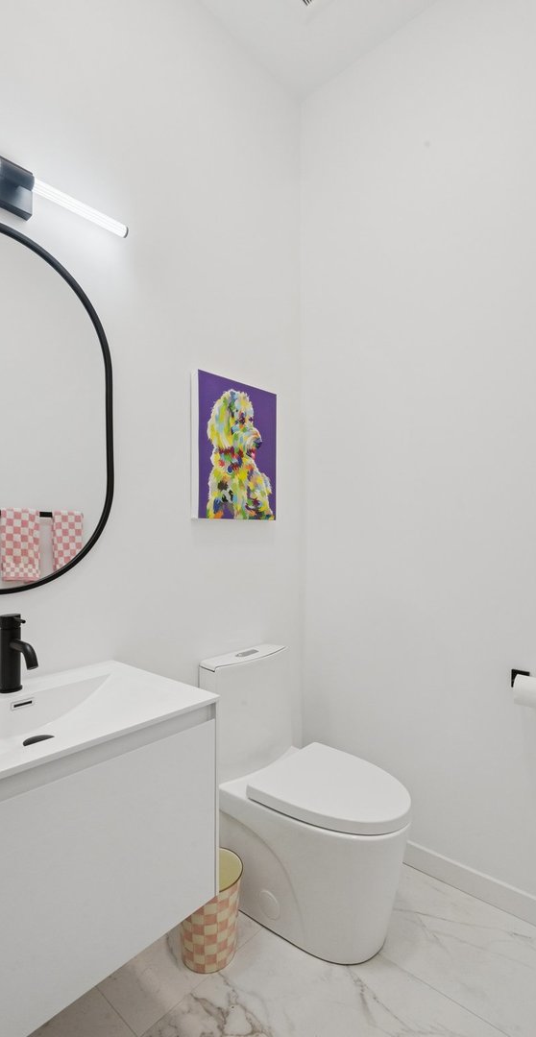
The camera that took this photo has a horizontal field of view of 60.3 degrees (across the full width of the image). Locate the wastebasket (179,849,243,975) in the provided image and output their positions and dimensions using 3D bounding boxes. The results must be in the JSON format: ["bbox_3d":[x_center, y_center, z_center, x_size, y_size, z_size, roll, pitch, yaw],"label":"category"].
[{"bbox_3d":[-0.166,1.108,1.307,0.187,0.217,0.187,0,-3,0],"label":"wastebasket"}]

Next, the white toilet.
[{"bbox_3d":[0.135,0.842,1.431,0.637,0.756,0.384,-3,-4,42],"label":"white toilet"}]

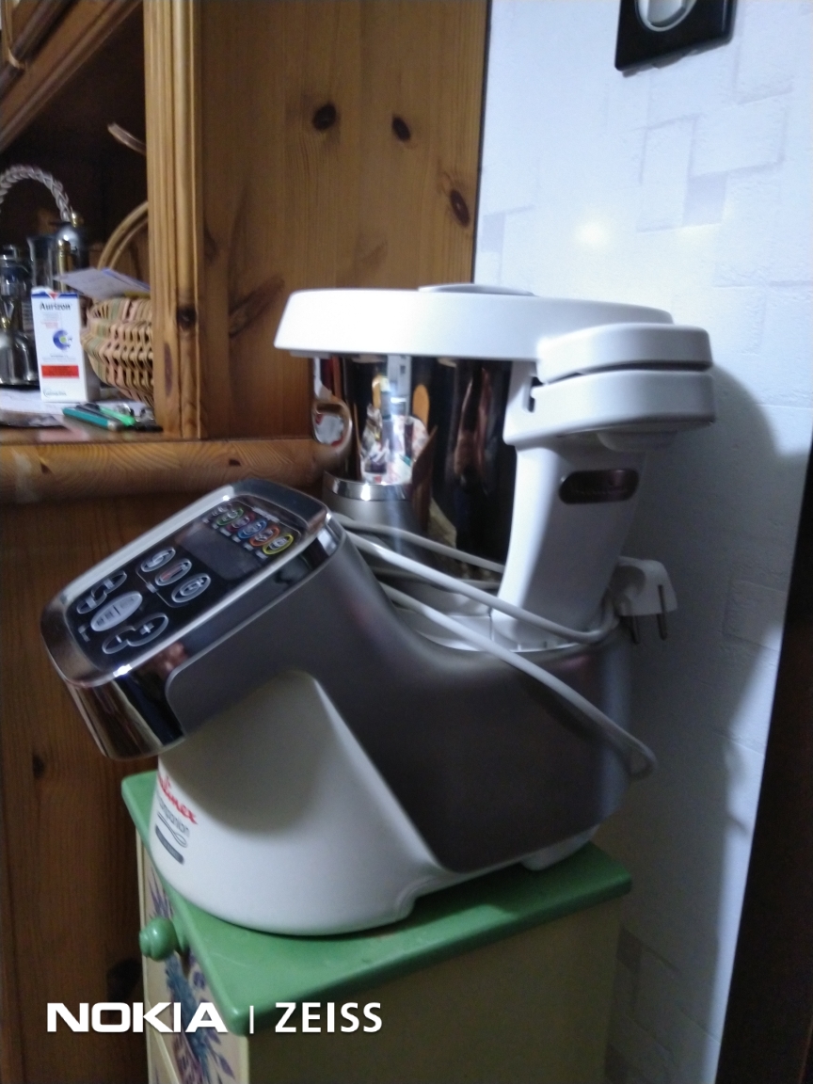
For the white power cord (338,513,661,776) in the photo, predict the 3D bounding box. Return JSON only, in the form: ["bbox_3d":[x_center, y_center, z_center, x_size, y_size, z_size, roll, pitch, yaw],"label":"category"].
[{"bbox_3d":[0.049,0.063,0.559,0.190,0.145,0.172,-5,15,-29],"label":"white power cord"}]

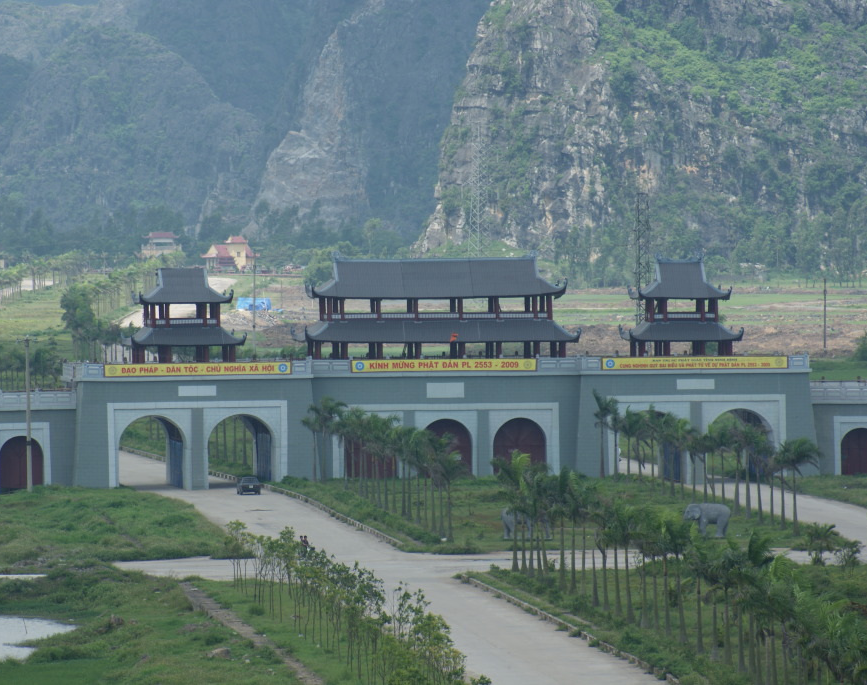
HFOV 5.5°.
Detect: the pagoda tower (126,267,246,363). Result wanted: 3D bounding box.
[{"bbox_3d":[-20.758,-2.103,754.000,9.700,8.580,7.200,-1,1,-6],"label":"pagoda tower"}]

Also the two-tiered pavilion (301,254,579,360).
[{"bbox_3d":[0.327,-2.795,764.275,23.717,9.554,6.500,-1,1,-10],"label":"two-tiered pavilion"}]

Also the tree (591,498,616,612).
[{"bbox_3d":[10.303,12.879,543.208,2.100,6.847,2.100,0,1,0],"label":"tree"}]

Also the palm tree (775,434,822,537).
[{"bbox_3d":[26.051,10.150,640.524,3.600,7.000,3.600,-1,1,0],"label":"palm tree"}]

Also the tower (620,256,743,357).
[{"bbox_3d":[21.626,-2.828,780.000,9.900,9.200,8.200,-1,1,-6],"label":"tower"}]

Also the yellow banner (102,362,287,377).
[{"bbox_3d":[-19.845,2.290,756.437,15.976,1.156,0.100,-1,1,-10],"label":"yellow banner"}]

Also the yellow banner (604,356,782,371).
[{"bbox_3d":[21.700,1.753,748.026,15.780,0.980,0.100,-1,1,-8],"label":"yellow banner"}]

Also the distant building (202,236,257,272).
[{"bbox_3d":[-53.751,-23.073,2350.000,14.000,9.440,11.000,-1,1,-18],"label":"distant building"}]

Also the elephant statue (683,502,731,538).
[{"bbox_3d":[19.362,12.580,636.074,3.370,2.450,1.400,-1,1,-8],"label":"elephant statue"}]

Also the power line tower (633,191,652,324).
[{"bbox_3d":[25.712,-6.689,1100.000,2.330,23.930,2.000,-1,1,-3],"label":"power line tower"}]

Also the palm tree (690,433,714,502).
[{"bbox_3d":[21.302,10.018,709.764,2.200,6.096,2.200,0,1,0],"label":"palm tree"}]

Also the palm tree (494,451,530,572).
[{"bbox_3d":[5.103,10.941,583.591,2.460,7.940,2.460,-1,1,0],"label":"palm tree"}]

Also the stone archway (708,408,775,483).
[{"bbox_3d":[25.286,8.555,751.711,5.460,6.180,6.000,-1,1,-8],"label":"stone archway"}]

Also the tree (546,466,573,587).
[{"bbox_3d":[7.874,11.495,562.877,2.200,7.540,2.200,-1,1,0],"label":"tree"}]

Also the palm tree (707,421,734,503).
[{"bbox_3d":[22.492,9.662,701.177,2.400,7.118,2.400,0,1,0],"label":"palm tree"}]

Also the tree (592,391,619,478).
[{"bbox_3d":[14.339,7.689,745.000,2.240,7.400,2.300,-1,1,0],"label":"tree"}]

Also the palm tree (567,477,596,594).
[{"bbox_3d":[9.074,11.822,551.756,2.200,7.270,2.200,-1,1,0],"label":"palm tree"}]

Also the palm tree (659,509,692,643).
[{"bbox_3d":[13.393,12.979,495.000,1.930,7.180,2.100,-1,1,0],"label":"palm tree"}]

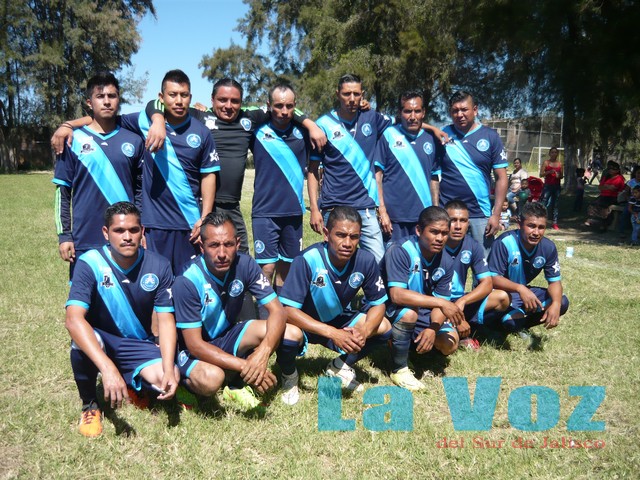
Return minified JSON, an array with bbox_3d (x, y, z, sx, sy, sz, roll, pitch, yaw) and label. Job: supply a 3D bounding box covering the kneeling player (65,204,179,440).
[{"bbox_3d":[-0.945,0.312,3.031,0.560,1.020,0.740,-1,7,-10],"label":"kneeling player"}]

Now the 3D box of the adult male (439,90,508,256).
[{"bbox_3d":[1.050,-0.183,4.280,0.560,1.700,0.340,1,7,8],"label":"adult male"}]

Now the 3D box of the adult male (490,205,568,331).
[{"bbox_3d":[1.292,0.238,3.822,0.530,0.962,0.680,3,8,10],"label":"adult male"}]

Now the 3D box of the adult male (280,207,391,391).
[{"bbox_3d":[0.066,0.314,2.998,0.560,0.981,0.720,1,8,-5],"label":"adult male"}]

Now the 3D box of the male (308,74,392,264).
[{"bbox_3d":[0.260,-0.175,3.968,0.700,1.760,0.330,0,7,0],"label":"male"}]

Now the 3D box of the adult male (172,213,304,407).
[{"bbox_3d":[-0.407,0.332,2.901,0.620,0.953,0.740,-1,8,-13],"label":"adult male"}]

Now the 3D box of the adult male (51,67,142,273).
[{"bbox_3d":[-1.190,-0.071,3.407,0.520,1.690,0.310,-1,7,-12],"label":"adult male"}]

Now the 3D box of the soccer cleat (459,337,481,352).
[{"bbox_3d":[0.916,0.660,3.860,0.100,0.100,0.270,-5,10,-36],"label":"soccer cleat"}]

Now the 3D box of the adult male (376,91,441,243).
[{"bbox_3d":[0.610,-0.161,4.181,0.490,1.680,0.290,0,7,2],"label":"adult male"}]

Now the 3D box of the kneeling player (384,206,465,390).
[{"bbox_3d":[0.565,0.281,3.490,0.490,0.970,0.670,-2,7,-18],"label":"kneeling player"}]

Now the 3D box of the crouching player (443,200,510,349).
[{"bbox_3d":[0.934,0.227,3.842,0.560,0.964,0.720,0,8,-6],"label":"crouching player"}]

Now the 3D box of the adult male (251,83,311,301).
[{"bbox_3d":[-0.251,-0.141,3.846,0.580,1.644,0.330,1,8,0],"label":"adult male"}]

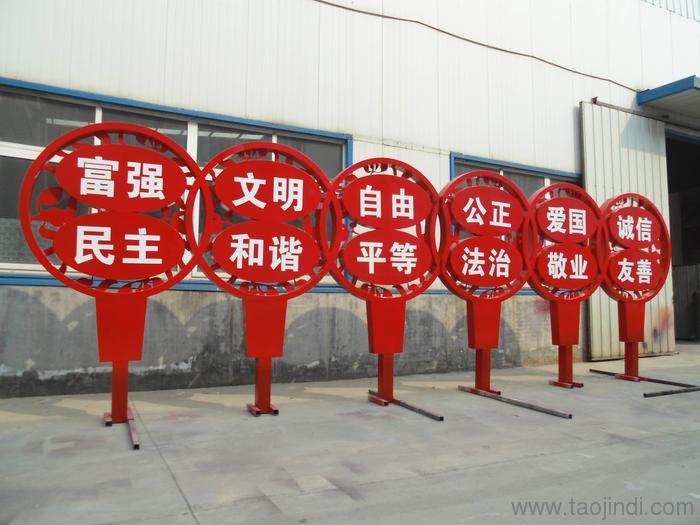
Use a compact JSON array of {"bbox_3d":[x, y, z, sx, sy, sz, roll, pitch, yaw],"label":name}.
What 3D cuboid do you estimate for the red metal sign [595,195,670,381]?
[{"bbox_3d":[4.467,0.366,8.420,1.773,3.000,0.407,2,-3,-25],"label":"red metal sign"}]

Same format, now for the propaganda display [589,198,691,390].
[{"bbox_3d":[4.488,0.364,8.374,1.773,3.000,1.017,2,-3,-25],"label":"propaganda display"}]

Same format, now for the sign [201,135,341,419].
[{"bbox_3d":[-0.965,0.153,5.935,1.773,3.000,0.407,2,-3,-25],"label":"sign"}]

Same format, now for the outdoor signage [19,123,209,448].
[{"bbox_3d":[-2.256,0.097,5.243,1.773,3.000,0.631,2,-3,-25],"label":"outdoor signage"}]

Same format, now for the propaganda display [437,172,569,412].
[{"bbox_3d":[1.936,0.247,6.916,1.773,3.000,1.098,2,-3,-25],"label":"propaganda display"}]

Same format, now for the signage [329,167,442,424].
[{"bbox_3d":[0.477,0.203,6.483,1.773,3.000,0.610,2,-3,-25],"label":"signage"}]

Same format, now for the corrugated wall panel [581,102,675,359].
[{"bbox_3d":[5.646,-0.543,10.575,2.461,4.953,0.130,2,-3,-25],"label":"corrugated wall panel"}]

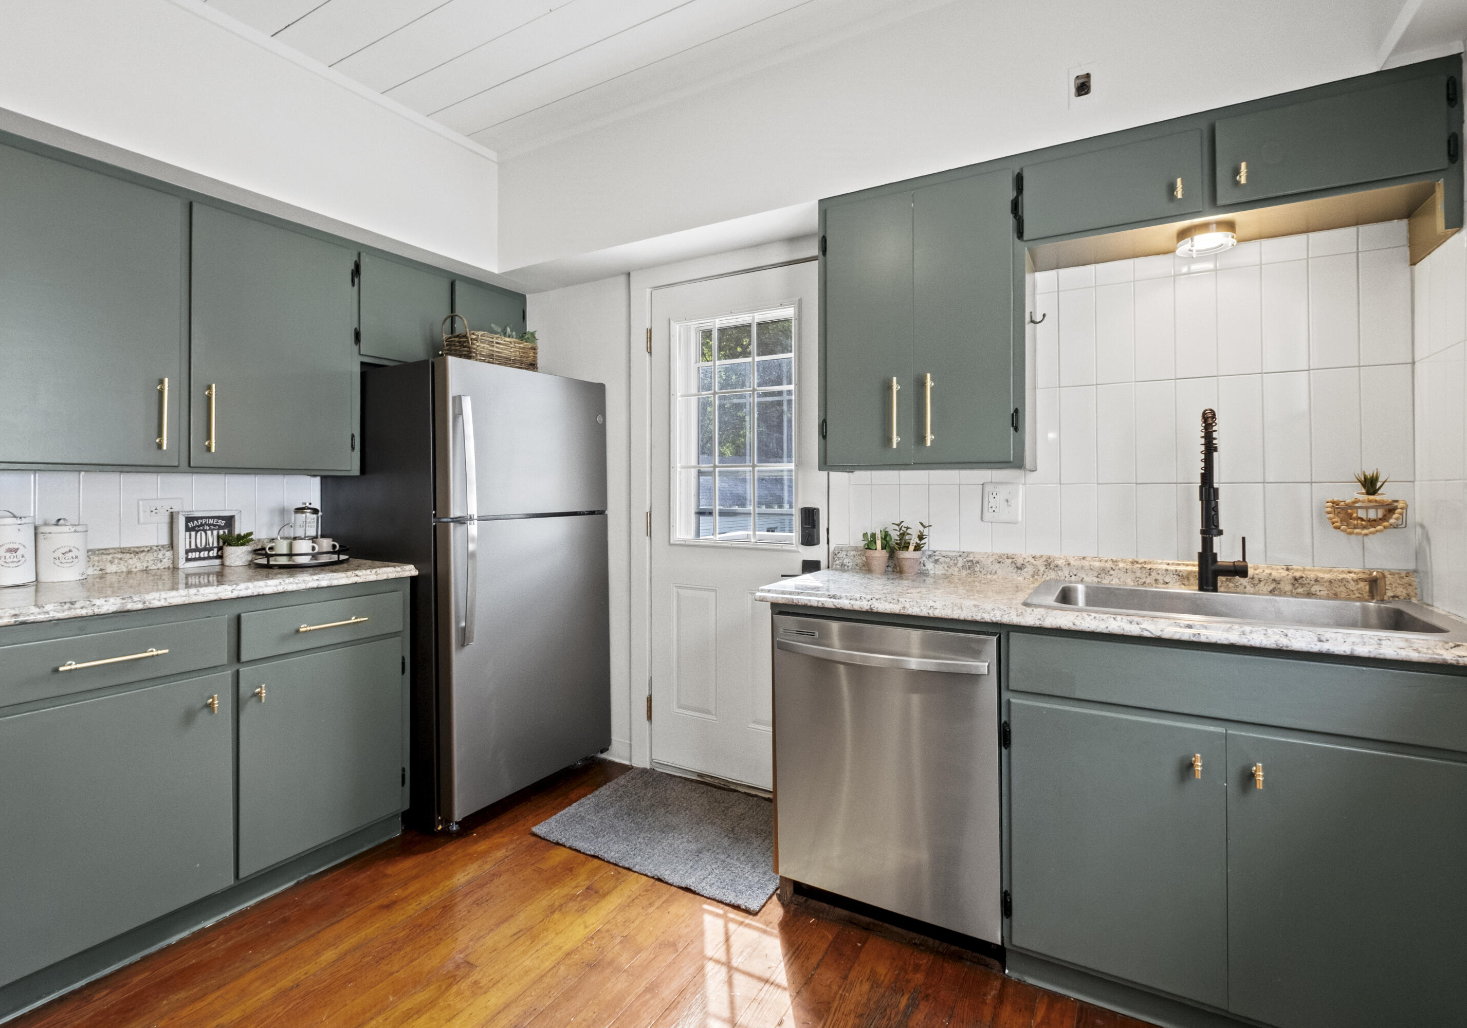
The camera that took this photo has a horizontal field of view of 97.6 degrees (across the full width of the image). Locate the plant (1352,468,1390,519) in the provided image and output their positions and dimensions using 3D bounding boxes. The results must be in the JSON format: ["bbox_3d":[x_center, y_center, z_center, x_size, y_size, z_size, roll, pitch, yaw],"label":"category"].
[{"bbox_3d":[1.640,-0.049,1.653,0.064,0.132,0.064,1,1,28],"label":"plant"}]

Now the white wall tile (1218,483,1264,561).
[{"bbox_3d":[1.510,0.025,1.912,0.106,0.228,0.012,0,1,29],"label":"white wall tile"}]

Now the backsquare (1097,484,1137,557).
[{"bbox_3d":[1.161,0.021,1.942,0.100,0.222,0.010,0,1,29],"label":"backsquare"}]

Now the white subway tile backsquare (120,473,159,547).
[{"bbox_3d":[-2.099,-0.013,2.270,0.010,0.265,0.102,0,1,30],"label":"white subway tile backsquare"}]

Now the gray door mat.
[{"bbox_3d":[-0.176,1.112,2.308,0.912,0.012,0.612,0,1,30],"label":"gray door mat"}]

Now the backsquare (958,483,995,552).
[{"bbox_3d":[0.820,0.015,2.170,0.102,0.226,0.010,1,1,28],"label":"backsquare"}]

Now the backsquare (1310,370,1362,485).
[{"bbox_3d":[1.595,-0.234,1.700,0.100,0.300,0.010,0,1,29],"label":"backsquare"}]

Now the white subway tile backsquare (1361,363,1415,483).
[{"bbox_3d":[1.712,-0.237,1.684,0.101,0.304,0.010,1,1,28],"label":"white subway tile backsquare"}]

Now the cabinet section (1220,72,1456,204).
[{"bbox_3d":[1.331,-0.828,1.449,0.393,0.197,0.028,1,1,28],"label":"cabinet section"}]

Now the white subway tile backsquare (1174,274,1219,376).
[{"bbox_3d":[1.350,-0.549,1.875,0.101,0.304,0.010,1,1,28],"label":"white subway tile backsquare"}]

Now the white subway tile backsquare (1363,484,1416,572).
[{"bbox_3d":[1.688,0.030,1.653,0.100,0.222,0.010,0,1,29],"label":"white subway tile backsquare"}]

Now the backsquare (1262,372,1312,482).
[{"bbox_3d":[1.533,-0.239,1.781,0.100,0.304,0.010,1,1,28],"label":"backsquare"}]

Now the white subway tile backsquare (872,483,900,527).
[{"bbox_3d":[0.554,0.011,2.334,0.102,0.225,0.010,0,1,28],"label":"white subway tile backsquare"}]

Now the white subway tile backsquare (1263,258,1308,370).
[{"bbox_3d":[1.539,-0.556,1.792,0.102,0.303,0.010,1,1,28],"label":"white subway tile backsquare"}]

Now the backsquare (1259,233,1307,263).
[{"bbox_3d":[1.498,-0.718,1.745,0.100,0.070,0.010,0,1,29],"label":"backsquare"}]

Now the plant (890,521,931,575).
[{"bbox_3d":[0.611,0.118,2.216,0.130,0.180,0.120,1,1,28],"label":"plant"}]

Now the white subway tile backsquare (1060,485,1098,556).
[{"bbox_3d":[1.072,0.019,1.990,0.100,0.222,0.010,0,1,29],"label":"white subway tile backsquare"}]

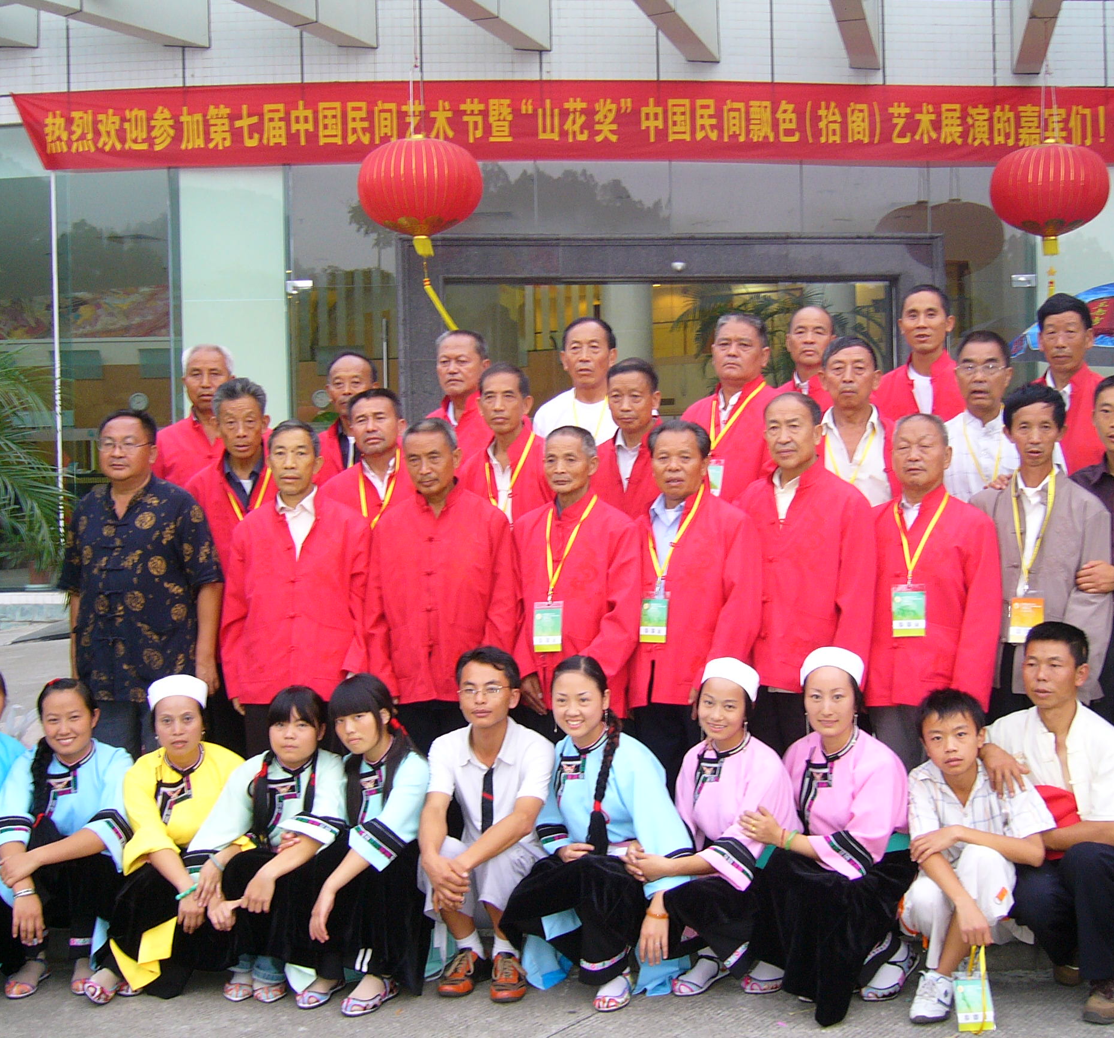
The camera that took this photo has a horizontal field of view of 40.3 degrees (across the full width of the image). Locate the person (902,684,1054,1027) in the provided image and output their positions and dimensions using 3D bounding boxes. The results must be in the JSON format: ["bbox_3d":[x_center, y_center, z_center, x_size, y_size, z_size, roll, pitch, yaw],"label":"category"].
[{"bbox_3d":[1.222,0.939,4.420,0.430,0.909,0.560,-1,1,26],"label":"person"}]

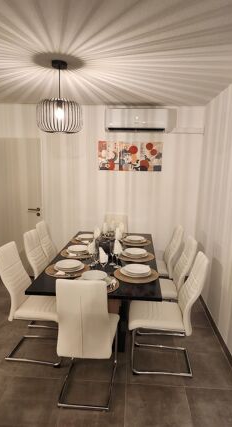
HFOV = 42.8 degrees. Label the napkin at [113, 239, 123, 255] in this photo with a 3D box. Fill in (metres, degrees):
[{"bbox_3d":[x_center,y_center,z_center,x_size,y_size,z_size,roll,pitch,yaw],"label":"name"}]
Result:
[{"bbox_3d":[0.018,0.312,2.778,0.080,0.150,0.060,2,9,3],"label":"napkin"}]

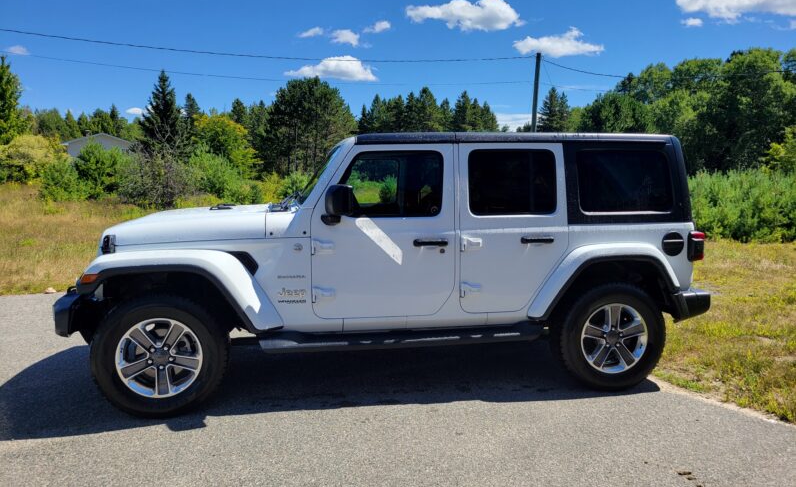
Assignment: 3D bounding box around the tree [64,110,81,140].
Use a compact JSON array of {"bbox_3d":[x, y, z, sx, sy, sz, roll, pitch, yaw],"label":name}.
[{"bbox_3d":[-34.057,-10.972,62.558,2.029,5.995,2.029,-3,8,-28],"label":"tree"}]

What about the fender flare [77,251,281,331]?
[{"bbox_3d":[-1.337,0.300,3.740,1.210,0.530,0.300,-1,8,-10],"label":"fender flare"}]

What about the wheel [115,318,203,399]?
[{"bbox_3d":[-1.470,0.691,3.747,0.496,0.496,0.192,-1,8,-10],"label":"wheel"}]

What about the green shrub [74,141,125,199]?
[{"bbox_3d":[-12.433,-3.035,24.904,1.865,2.399,1.772,-3,8,-26],"label":"green shrub"}]

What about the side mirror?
[{"bbox_3d":[-0.373,-0.245,3.751,0.185,0.260,0.240,-1,7,-8],"label":"side mirror"}]

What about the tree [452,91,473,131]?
[{"bbox_3d":[7.453,-12.806,68.558,2.622,9.035,2.622,1,7,6],"label":"tree"}]

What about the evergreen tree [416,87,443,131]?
[{"bbox_3d":[3.044,-10.204,58.568,3.800,9.920,3.800,0,7,3],"label":"evergreen tree"}]

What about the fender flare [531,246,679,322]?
[{"bbox_3d":[1.439,0.266,4.146,1.180,0.500,0.165,-1,8,-10],"label":"fender flare"}]

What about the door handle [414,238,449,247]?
[{"bbox_3d":[0.221,-0.007,3.937,0.225,0.058,0.050,-1,7,-9],"label":"door handle"}]

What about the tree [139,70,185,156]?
[{"bbox_3d":[-17.300,-8.871,44.016,3.227,7.682,3.227,-2,7,-21],"label":"tree"}]

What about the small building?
[{"bbox_3d":[-32.751,-9.667,66.300,7.777,4.600,9.000,-3,8,-26],"label":"small building"}]

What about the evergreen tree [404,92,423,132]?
[{"bbox_3d":[1.729,-12.875,68.927,2.650,9.083,2.650,0,7,1],"label":"evergreen tree"}]

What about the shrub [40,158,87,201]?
[{"bbox_3d":[-14.637,-2.872,26.050,1.974,1.845,1.777,-4,9,-29],"label":"shrub"}]

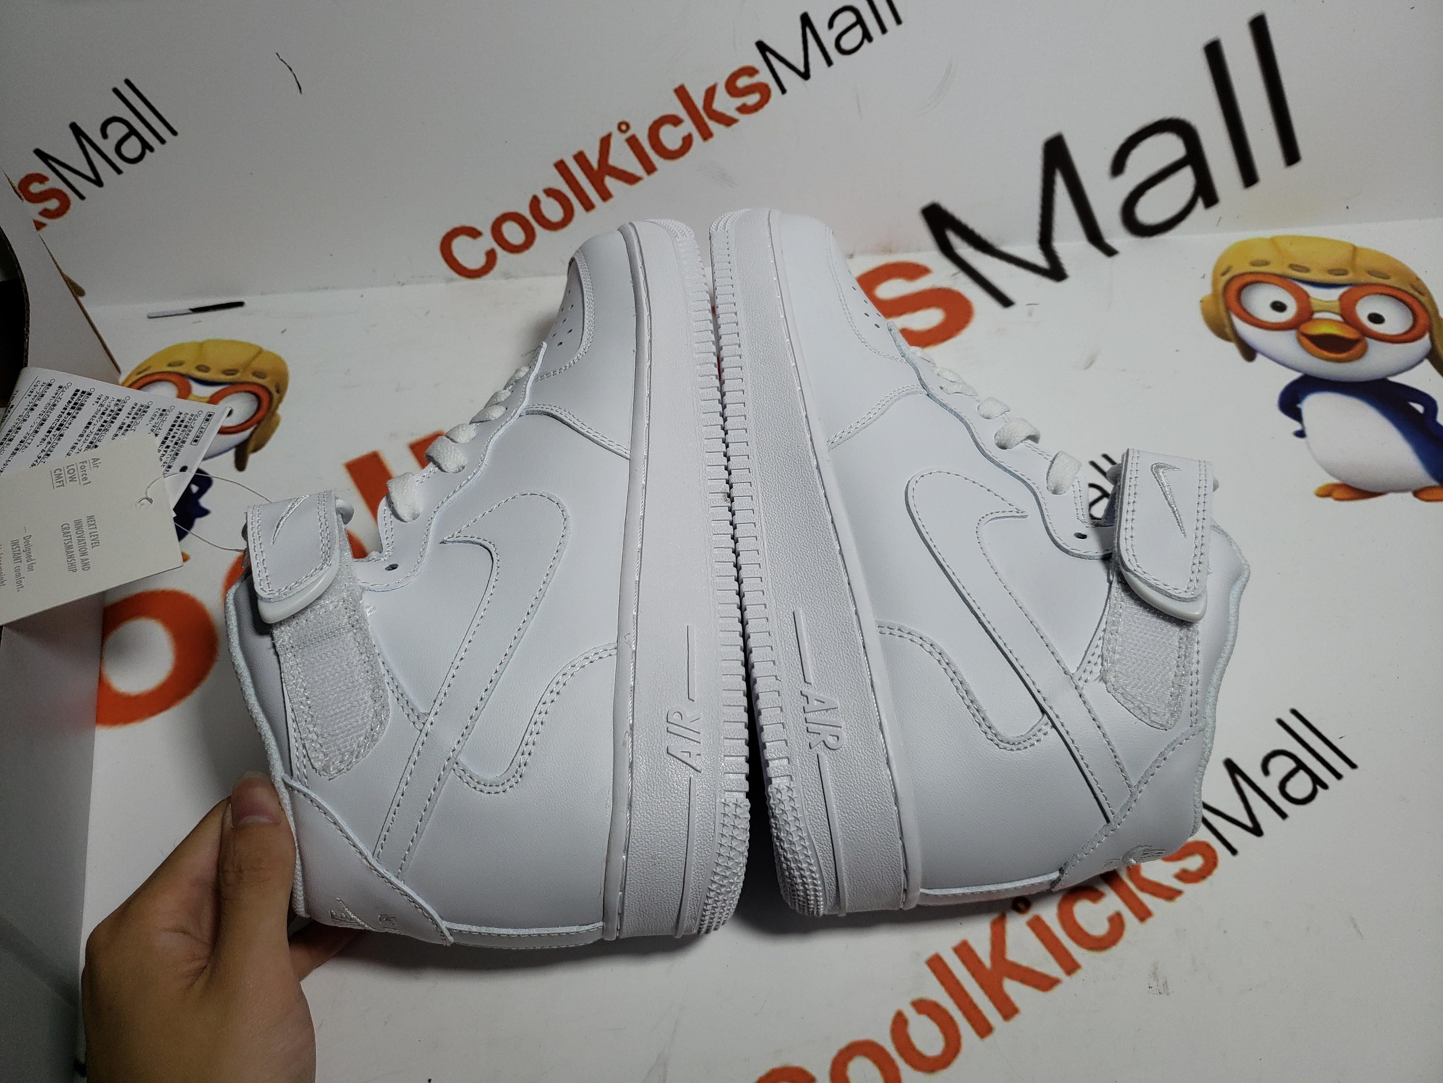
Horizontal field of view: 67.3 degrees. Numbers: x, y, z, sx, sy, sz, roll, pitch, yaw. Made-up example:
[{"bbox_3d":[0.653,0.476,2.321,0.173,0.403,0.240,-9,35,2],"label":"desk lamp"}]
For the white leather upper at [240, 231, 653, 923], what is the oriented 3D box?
[{"bbox_3d":[-0.095,-0.002,0.397,0.136,0.102,0.287,-3,56,-3],"label":"white leather upper"}]

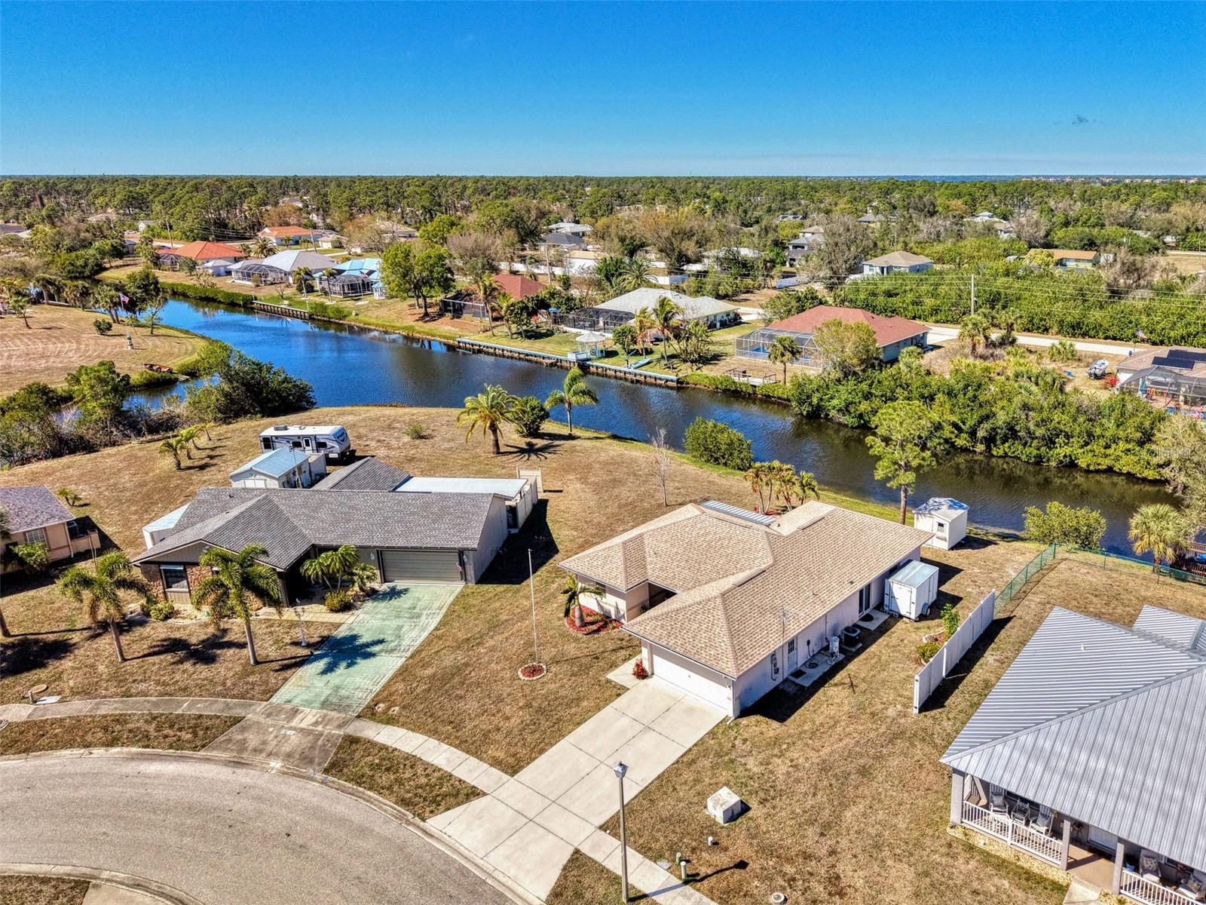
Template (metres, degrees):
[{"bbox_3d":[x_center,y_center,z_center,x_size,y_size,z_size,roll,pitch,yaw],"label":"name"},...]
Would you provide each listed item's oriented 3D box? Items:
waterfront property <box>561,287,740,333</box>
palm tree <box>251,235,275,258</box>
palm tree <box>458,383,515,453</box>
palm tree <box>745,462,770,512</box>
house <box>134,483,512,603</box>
[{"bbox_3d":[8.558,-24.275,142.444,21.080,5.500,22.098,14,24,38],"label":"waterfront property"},{"bbox_3d":[-96.811,-57.627,238.532,7.241,8.389,7.241,-1,18,0],"label":"palm tree"},{"bbox_3d":[-10.501,-2.974,76.487,5.315,6.542,5.315,-1,18,0],"label":"palm tree"},{"bbox_3d":[12.250,2.841,66.056,2.100,4.000,2.100,0,18,0],"label":"palm tree"},{"bbox_3d":[-17.331,5.224,54.826,20.688,4.600,12.261,1,18,5],"label":"house"}]

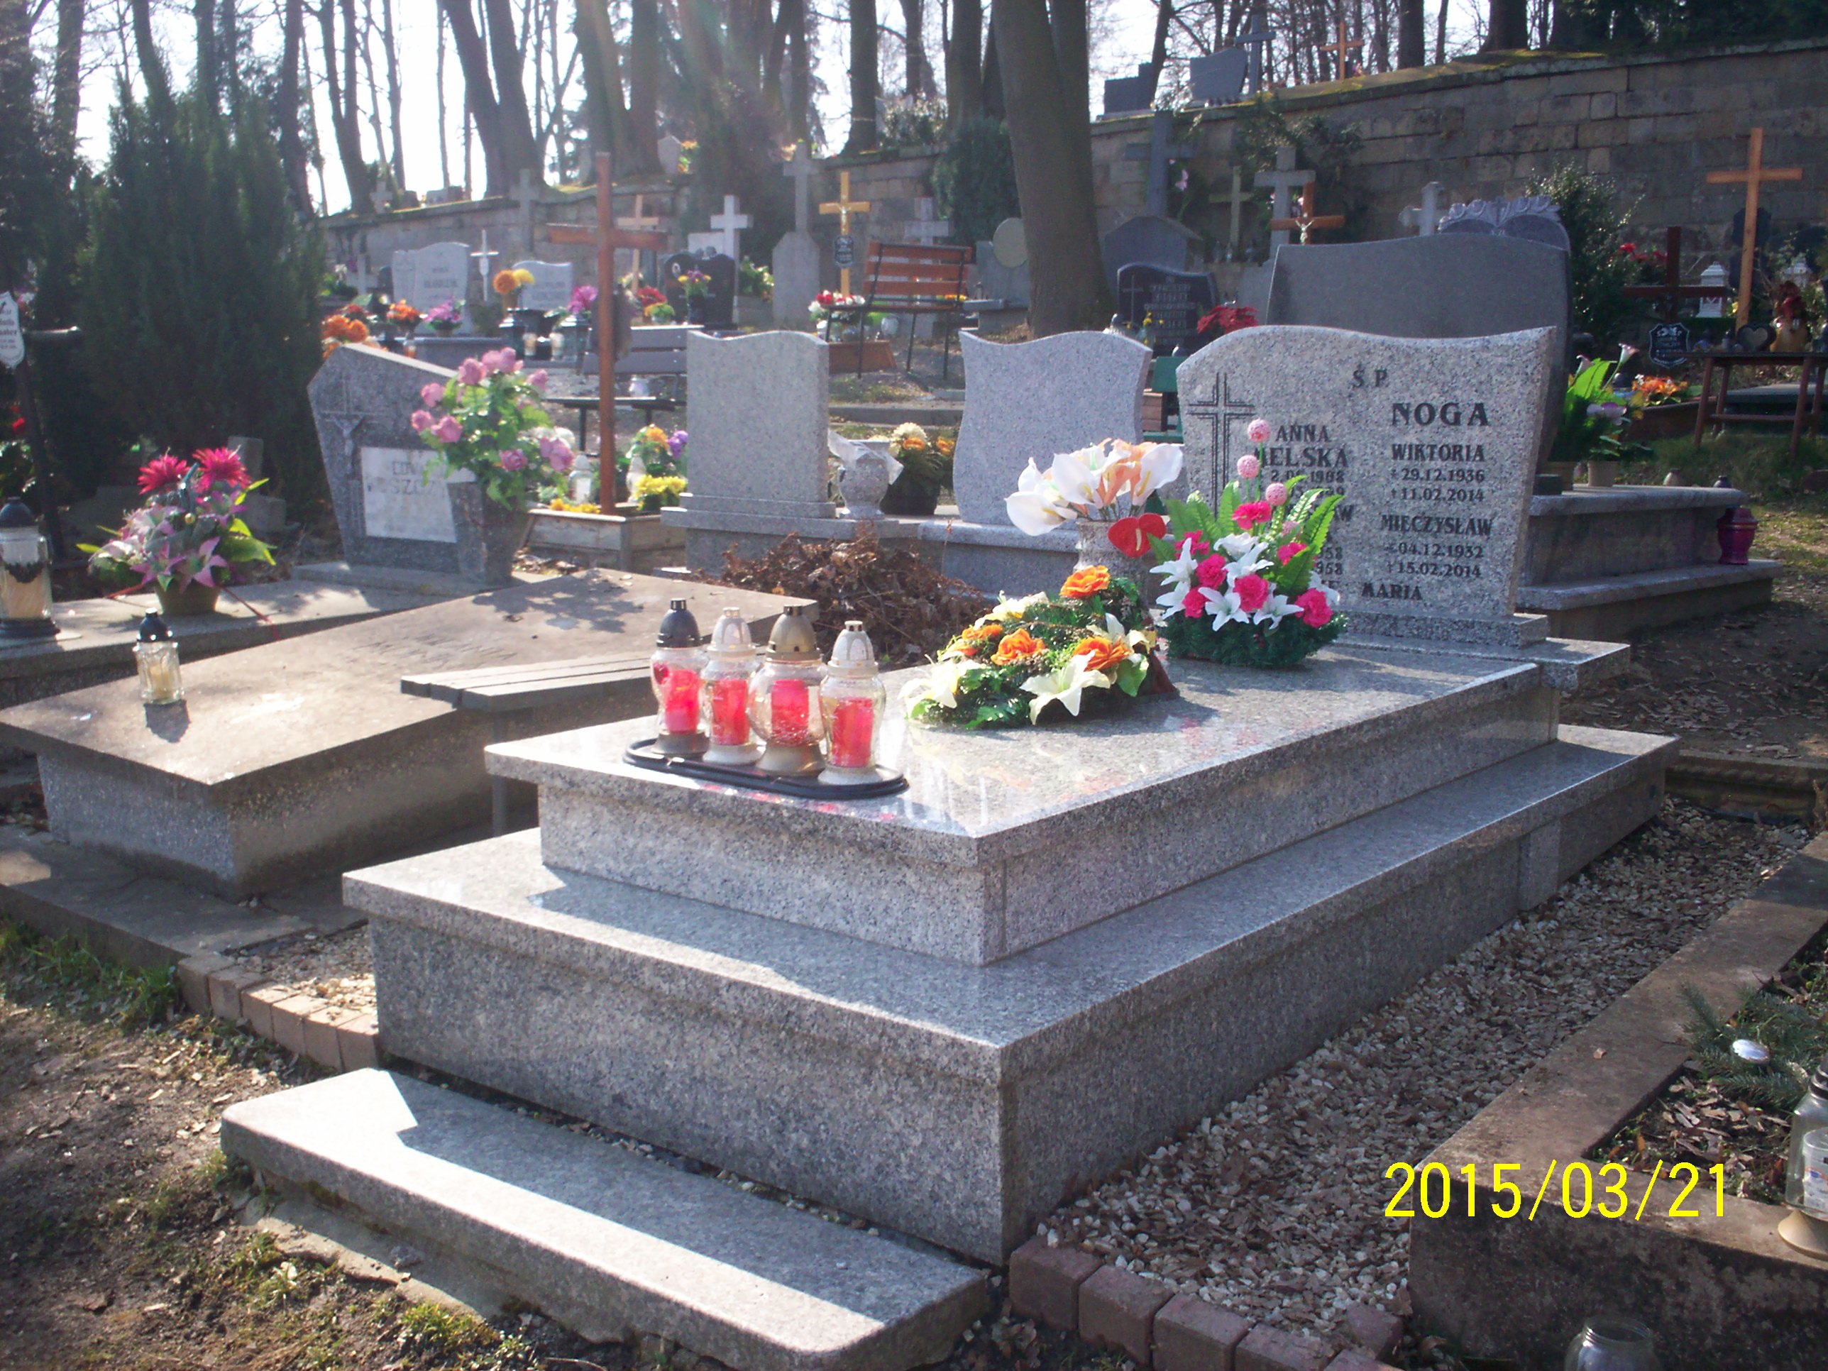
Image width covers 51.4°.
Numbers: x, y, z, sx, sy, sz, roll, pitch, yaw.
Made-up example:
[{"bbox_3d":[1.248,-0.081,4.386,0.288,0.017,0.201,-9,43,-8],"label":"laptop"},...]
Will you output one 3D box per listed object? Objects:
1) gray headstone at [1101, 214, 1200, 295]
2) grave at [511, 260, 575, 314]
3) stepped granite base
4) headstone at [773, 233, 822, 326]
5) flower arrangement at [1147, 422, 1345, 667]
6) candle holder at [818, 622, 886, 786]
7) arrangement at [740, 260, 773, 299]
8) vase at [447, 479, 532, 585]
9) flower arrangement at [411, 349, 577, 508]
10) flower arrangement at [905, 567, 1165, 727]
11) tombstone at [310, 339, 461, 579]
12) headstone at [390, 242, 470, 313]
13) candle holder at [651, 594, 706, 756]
[{"bbox_3d":[1.591,-2.841,12.800,0.640,0.680,0.240,7,11,38],"label":"gray headstone"},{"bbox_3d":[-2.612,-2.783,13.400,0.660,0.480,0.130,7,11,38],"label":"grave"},{"bbox_3d":[0.326,0.248,3.373,1.280,0.466,2.228,6,12,40],"label":"stepped granite base"},{"bbox_3d":[-1.054,-3.646,17.000,0.400,0.840,0.180,5,11,34],"label":"headstone"},{"bbox_3d":[0.653,-0.293,3.789,0.400,0.460,0.310,6,12,40],"label":"flower arrangement"},{"bbox_3d":[-0.088,0.015,2.667,0.096,0.222,0.096,-1,9,0],"label":"candle holder"},{"bbox_3d":[-1.463,-3.783,17.700,0.340,0.370,0.300,5,11,34],"label":"arrangement"},{"bbox_3d":[-1.231,-0.448,5.500,0.175,0.300,0.175,6,12,40],"label":"vase"},{"bbox_3d":[-1.268,-0.775,5.732,0.470,0.480,0.430,0,9,0],"label":"flower arrangement"},{"bbox_3d":[0.200,-0.082,3.555,0.390,0.235,0.470,7,11,38],"label":"flower arrangement"},{"bbox_3d":[-1.634,-0.735,6.154,0.940,0.750,0.120,7,11,38],"label":"tombstone"},{"bbox_3d":[-4.272,-3.565,16.800,0.800,0.720,0.140,4,10,30],"label":"headstone"},{"bbox_3d":[-0.378,-0.016,3.049,0.098,0.250,0.098,0,9,0],"label":"candle holder"}]

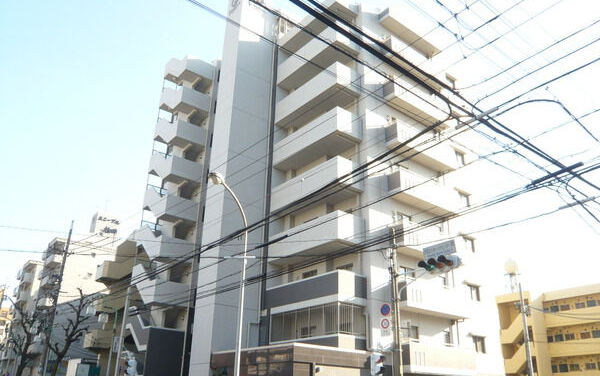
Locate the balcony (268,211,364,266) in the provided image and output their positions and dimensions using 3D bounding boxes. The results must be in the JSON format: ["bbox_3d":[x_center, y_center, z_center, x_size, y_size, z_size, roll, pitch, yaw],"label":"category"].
[{"bbox_3d":[0.667,2.720,24.863,1.660,1.403,5.520,19,-29,-34],"label":"balcony"}]

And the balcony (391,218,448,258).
[{"bbox_3d":[6.705,3.013,25.488,4.919,1.270,0.870,19,-29,-34],"label":"balcony"}]

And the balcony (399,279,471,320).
[{"bbox_3d":[6.698,5.786,24.711,5.000,1.250,1.090,18,-28,-34],"label":"balcony"}]

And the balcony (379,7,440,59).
[{"bbox_3d":[7.144,-9.908,31.487,5.100,0.670,1.090,18,-28,-34],"label":"balcony"}]

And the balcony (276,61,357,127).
[{"bbox_3d":[0.900,-5.111,28.287,1.660,1.403,5.520,19,-29,-34],"label":"balcony"}]

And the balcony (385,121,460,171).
[{"bbox_3d":[6.965,-2.218,28.200,5.050,1.300,1.090,18,-28,-34],"label":"balcony"}]

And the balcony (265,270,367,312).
[{"bbox_3d":[0.629,5.483,24.461,1.690,1.440,5.750,18,-28,-34],"label":"balcony"}]

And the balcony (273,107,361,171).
[{"bbox_3d":[0.823,-2.501,27.145,1.660,1.403,5.520,19,-29,-34],"label":"balcony"}]

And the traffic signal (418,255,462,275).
[{"bbox_3d":[4.748,2.593,16.343,0.480,0.450,1.250,18,-28,-34],"label":"traffic signal"}]

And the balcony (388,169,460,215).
[{"bbox_3d":[6.782,0.403,26.629,4.919,1.270,0.870,19,-29,-34],"label":"balcony"}]

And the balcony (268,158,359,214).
[{"bbox_3d":[0.745,0.109,26.004,1.660,1.403,5.520,19,-29,-34],"label":"balcony"}]

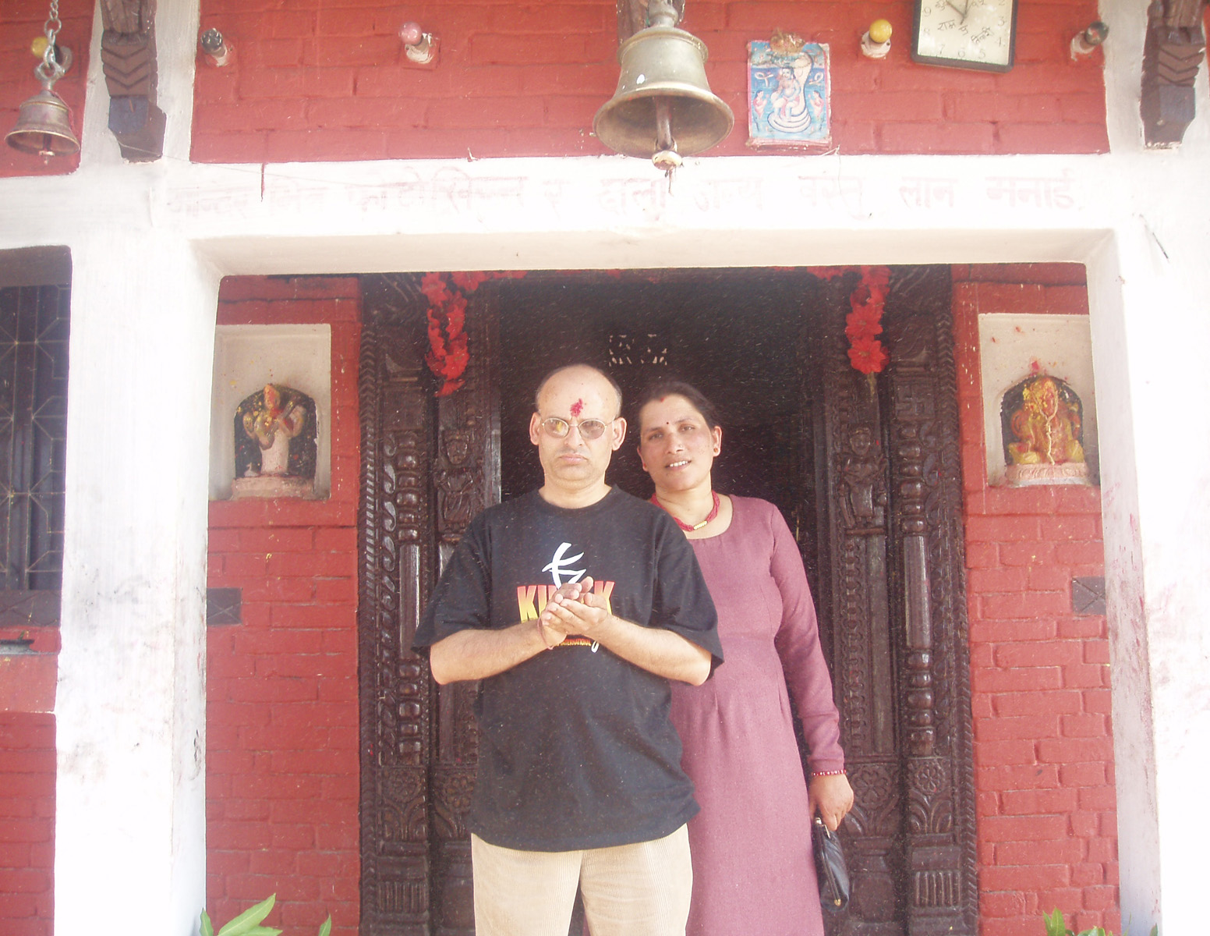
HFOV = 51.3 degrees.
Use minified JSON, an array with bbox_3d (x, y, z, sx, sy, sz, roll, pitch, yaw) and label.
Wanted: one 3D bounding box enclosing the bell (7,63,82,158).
[{"bbox_3d":[-0.984,-0.628,2.215,0.120,0.170,0.120,-1,-7,0],"label":"bell"}]

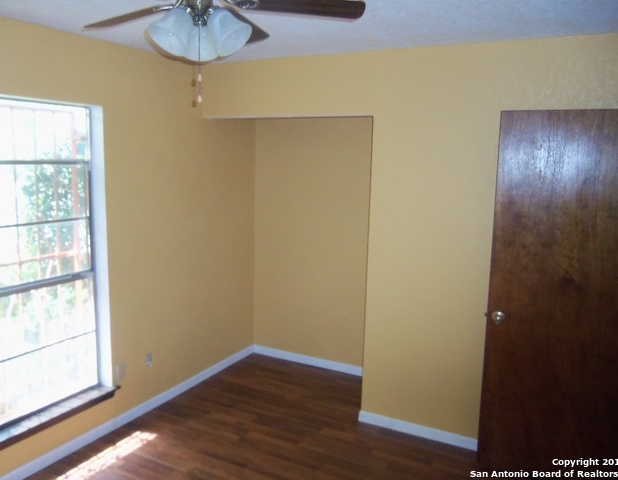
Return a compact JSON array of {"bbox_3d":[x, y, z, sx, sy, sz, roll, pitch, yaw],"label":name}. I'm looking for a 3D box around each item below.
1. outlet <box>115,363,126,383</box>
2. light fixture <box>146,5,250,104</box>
[{"bbox_3d":[-1.214,0.859,3.352,0.012,0.115,0.070,5,9,27],"label":"outlet"},{"bbox_3d":[-0.344,-0.583,1.621,0.315,0.305,0.305,-1,8,-12],"label":"light fixture"}]

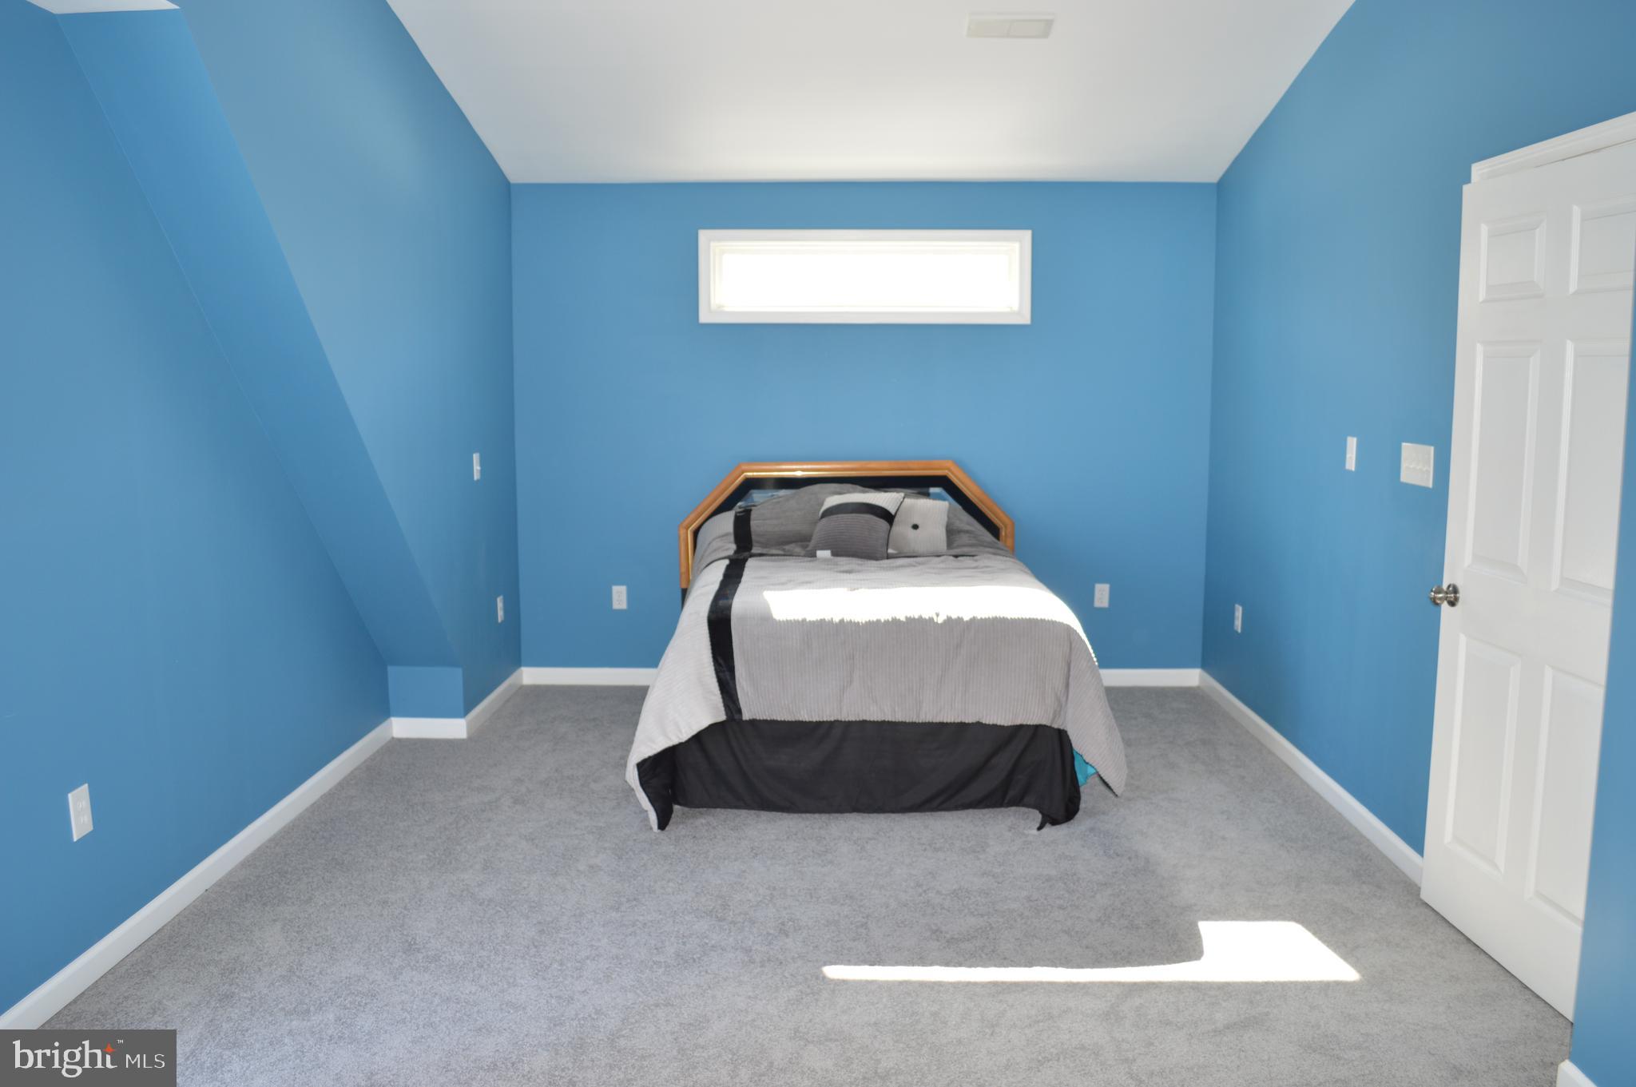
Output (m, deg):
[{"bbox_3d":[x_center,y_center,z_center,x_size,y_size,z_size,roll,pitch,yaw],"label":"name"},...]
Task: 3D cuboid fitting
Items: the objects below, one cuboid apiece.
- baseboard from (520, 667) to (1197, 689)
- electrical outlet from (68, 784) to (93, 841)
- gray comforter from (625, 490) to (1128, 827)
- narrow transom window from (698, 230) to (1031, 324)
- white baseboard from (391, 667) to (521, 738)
[{"bbox_3d":[0.202,0.646,5.914,3.269,0.087,0.016,0,8,1],"label":"baseboard"},{"bbox_3d":[-1.815,0.663,3.020,0.008,0.118,0.072,0,8,1],"label":"electrical outlet"},{"bbox_3d":[0.181,0.283,4.912,1.720,1.090,1.870,0,8,-1],"label":"gray comforter"},{"bbox_3d":[0.219,-1.230,5.660,1.531,0.424,0.080,0,8,1],"label":"narrow transom window"},{"bbox_3d":[-1.603,0.705,5.519,0.325,0.087,0.866,0,8,1],"label":"white baseboard"}]

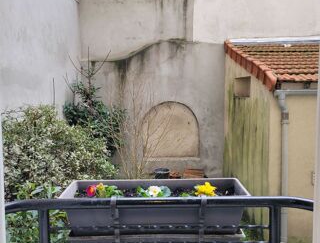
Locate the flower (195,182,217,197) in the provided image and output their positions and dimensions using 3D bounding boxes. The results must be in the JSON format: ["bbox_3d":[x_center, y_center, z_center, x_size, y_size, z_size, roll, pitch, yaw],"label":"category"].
[{"bbox_3d":[0.153,0.229,1.080,0.071,0.047,0.060,0,5,0],"label":"flower"}]

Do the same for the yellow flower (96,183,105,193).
[{"bbox_3d":[-0.200,0.222,1.080,0.028,0.034,0.026,0,5,0],"label":"yellow flower"}]

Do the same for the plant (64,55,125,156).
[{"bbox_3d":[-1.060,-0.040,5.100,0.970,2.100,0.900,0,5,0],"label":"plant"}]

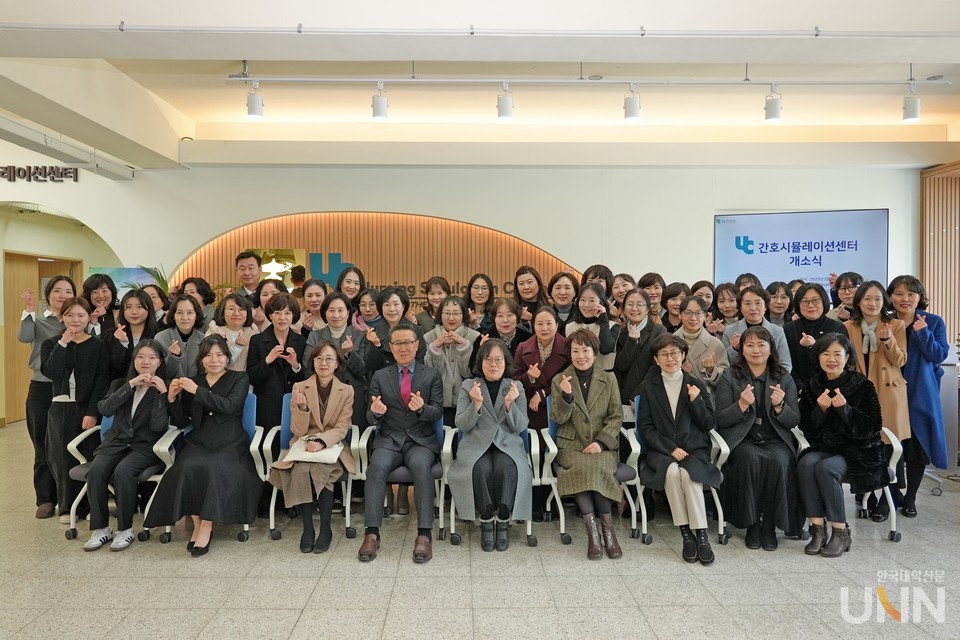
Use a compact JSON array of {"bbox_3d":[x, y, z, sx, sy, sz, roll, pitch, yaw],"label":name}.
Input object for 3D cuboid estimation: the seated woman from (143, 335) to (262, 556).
[{"bbox_3d":[-1.711,0.725,4.189,0.620,1.250,0.740,0,1,-8],"label":"seated woman"}]

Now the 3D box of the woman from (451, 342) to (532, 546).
[{"bbox_3d":[0.076,0.761,4.427,0.540,1.250,0.700,0,3,1],"label":"woman"}]

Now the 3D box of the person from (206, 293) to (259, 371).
[{"bbox_3d":[-1.856,0.569,5.035,0.460,1.520,0.340,0,1,-17],"label":"person"}]

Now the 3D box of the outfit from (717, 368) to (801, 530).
[{"bbox_3d":[1.784,0.817,4.291,0.500,0.940,0.600,0,1,13],"label":"outfit"}]

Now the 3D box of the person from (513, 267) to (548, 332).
[{"bbox_3d":[0.408,0.448,5.392,0.470,1.745,0.330,0,1,5],"label":"person"}]

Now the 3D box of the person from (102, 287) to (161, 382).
[{"bbox_3d":[-2.483,0.561,4.750,0.470,1.554,0.340,0,1,-20],"label":"person"}]

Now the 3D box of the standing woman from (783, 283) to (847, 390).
[{"bbox_3d":[2.464,0.546,4.905,0.500,1.644,0.370,0,1,17],"label":"standing woman"}]

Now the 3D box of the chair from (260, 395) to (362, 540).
[{"bbox_3d":[-1.077,0.926,4.333,0.610,0.840,0.570,0,1,-5],"label":"chair"}]

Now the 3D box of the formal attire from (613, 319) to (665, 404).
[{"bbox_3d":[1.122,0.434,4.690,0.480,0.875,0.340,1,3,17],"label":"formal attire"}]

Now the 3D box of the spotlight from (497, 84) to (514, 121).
[{"bbox_3d":[0.168,-1.442,4.400,0.115,0.244,0.105,0,1,1],"label":"spotlight"}]

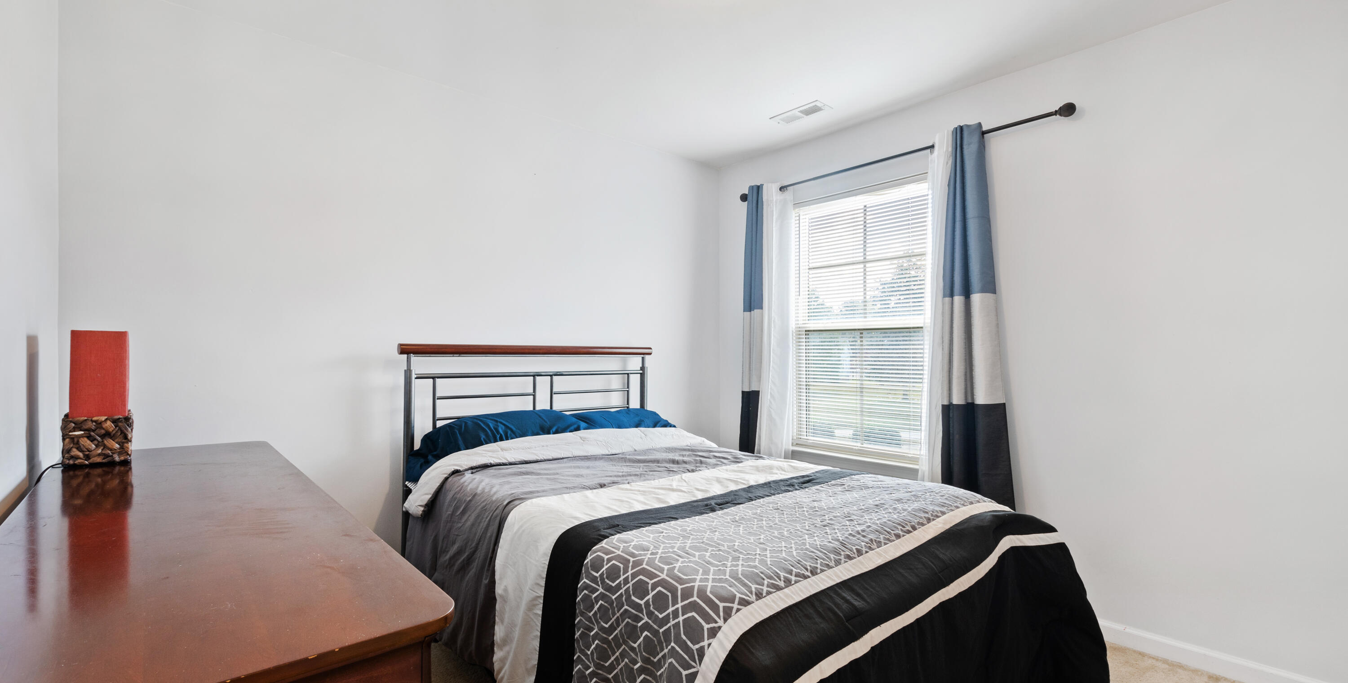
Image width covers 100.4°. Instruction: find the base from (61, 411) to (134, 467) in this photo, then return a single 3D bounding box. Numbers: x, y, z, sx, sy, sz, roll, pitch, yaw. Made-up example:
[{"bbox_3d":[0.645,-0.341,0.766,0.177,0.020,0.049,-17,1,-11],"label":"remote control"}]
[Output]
[{"bbox_3d":[-1.505,0.254,1.479,0.132,0.124,0.130,0,-1,-38],"label":"base"}]

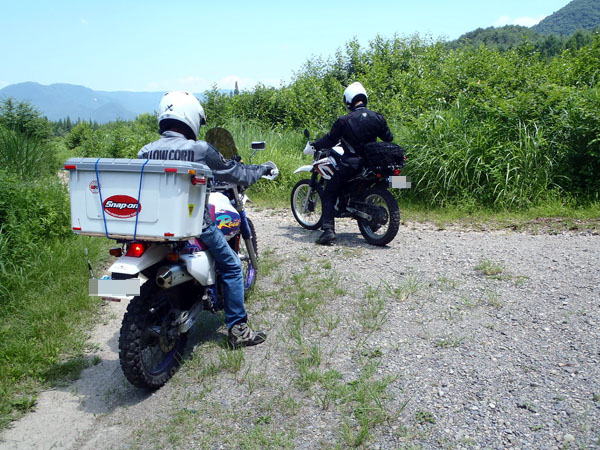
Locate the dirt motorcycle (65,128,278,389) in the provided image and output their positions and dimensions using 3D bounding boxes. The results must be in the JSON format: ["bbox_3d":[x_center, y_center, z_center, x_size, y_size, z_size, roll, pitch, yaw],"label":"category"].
[{"bbox_3d":[-0.700,0.125,3.480,0.880,1.400,2.130,2,15,14],"label":"dirt motorcycle"}]

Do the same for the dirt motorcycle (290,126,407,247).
[{"bbox_3d":[0.490,-0.475,5.690,0.820,1.230,2.050,-9,13,-32],"label":"dirt motorcycle"}]

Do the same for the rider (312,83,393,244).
[{"bbox_3d":[0.560,-0.680,5.550,0.780,1.760,0.750,-11,16,-28],"label":"rider"}]

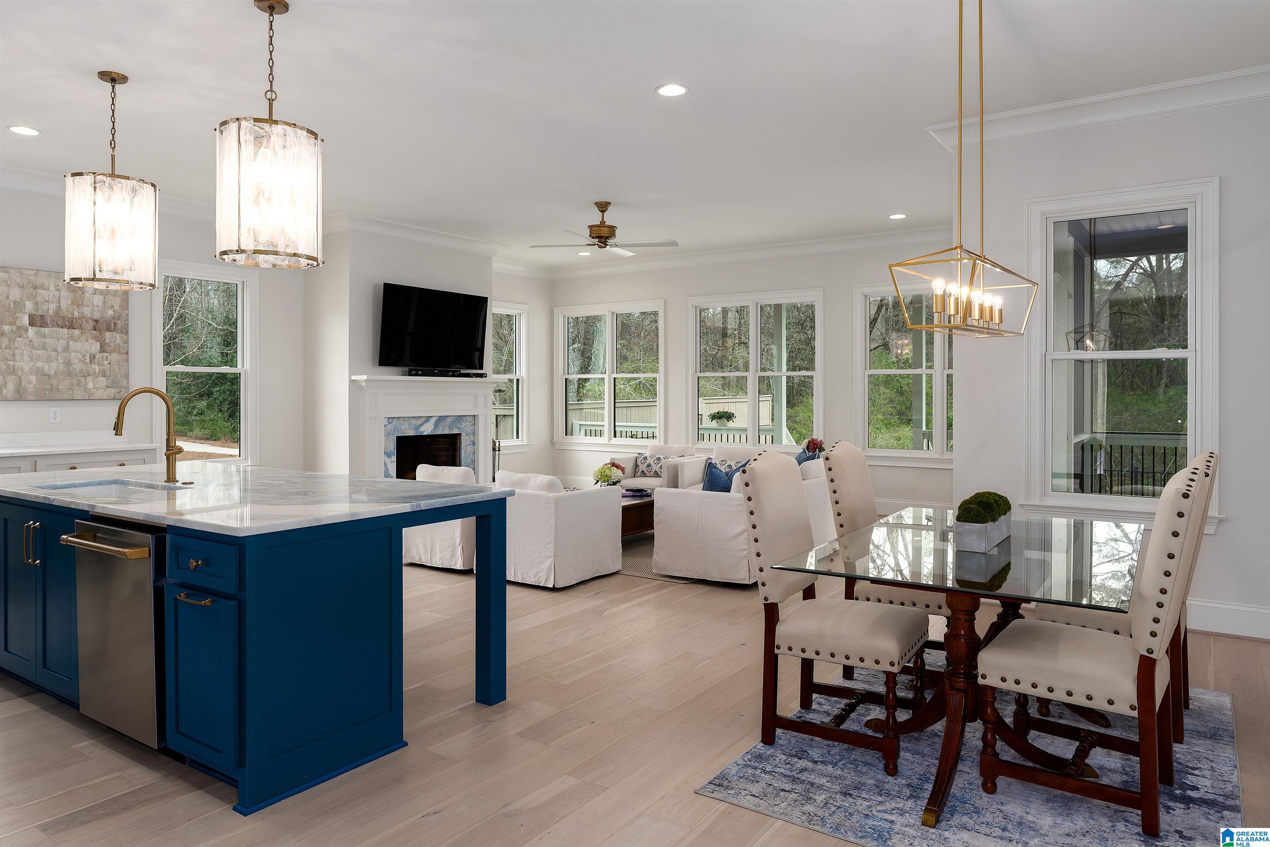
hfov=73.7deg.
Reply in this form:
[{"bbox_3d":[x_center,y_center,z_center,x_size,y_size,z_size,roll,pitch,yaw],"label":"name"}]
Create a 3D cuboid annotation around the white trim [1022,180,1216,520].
[{"bbox_3d":[2.824,-0.427,4.979,1.000,1.890,0.100,1,2,33],"label":"white trim"}]

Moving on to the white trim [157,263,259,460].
[{"bbox_3d":[-3.754,-0.464,7.467,0.100,1.860,0.974,1,2,33],"label":"white trim"}]

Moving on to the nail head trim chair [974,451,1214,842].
[{"bbox_3d":[1.509,0.678,2.813,0.640,1.130,0.500,1,2,37],"label":"nail head trim chair"}]

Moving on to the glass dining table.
[{"bbox_3d":[1.385,0.848,3.361,1.060,0.750,1.840,1,2,33],"label":"glass dining table"}]

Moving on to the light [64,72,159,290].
[{"bbox_3d":[-2.791,-1.290,4.550,0.430,1.120,0.430,1,2,33],"label":"light"}]

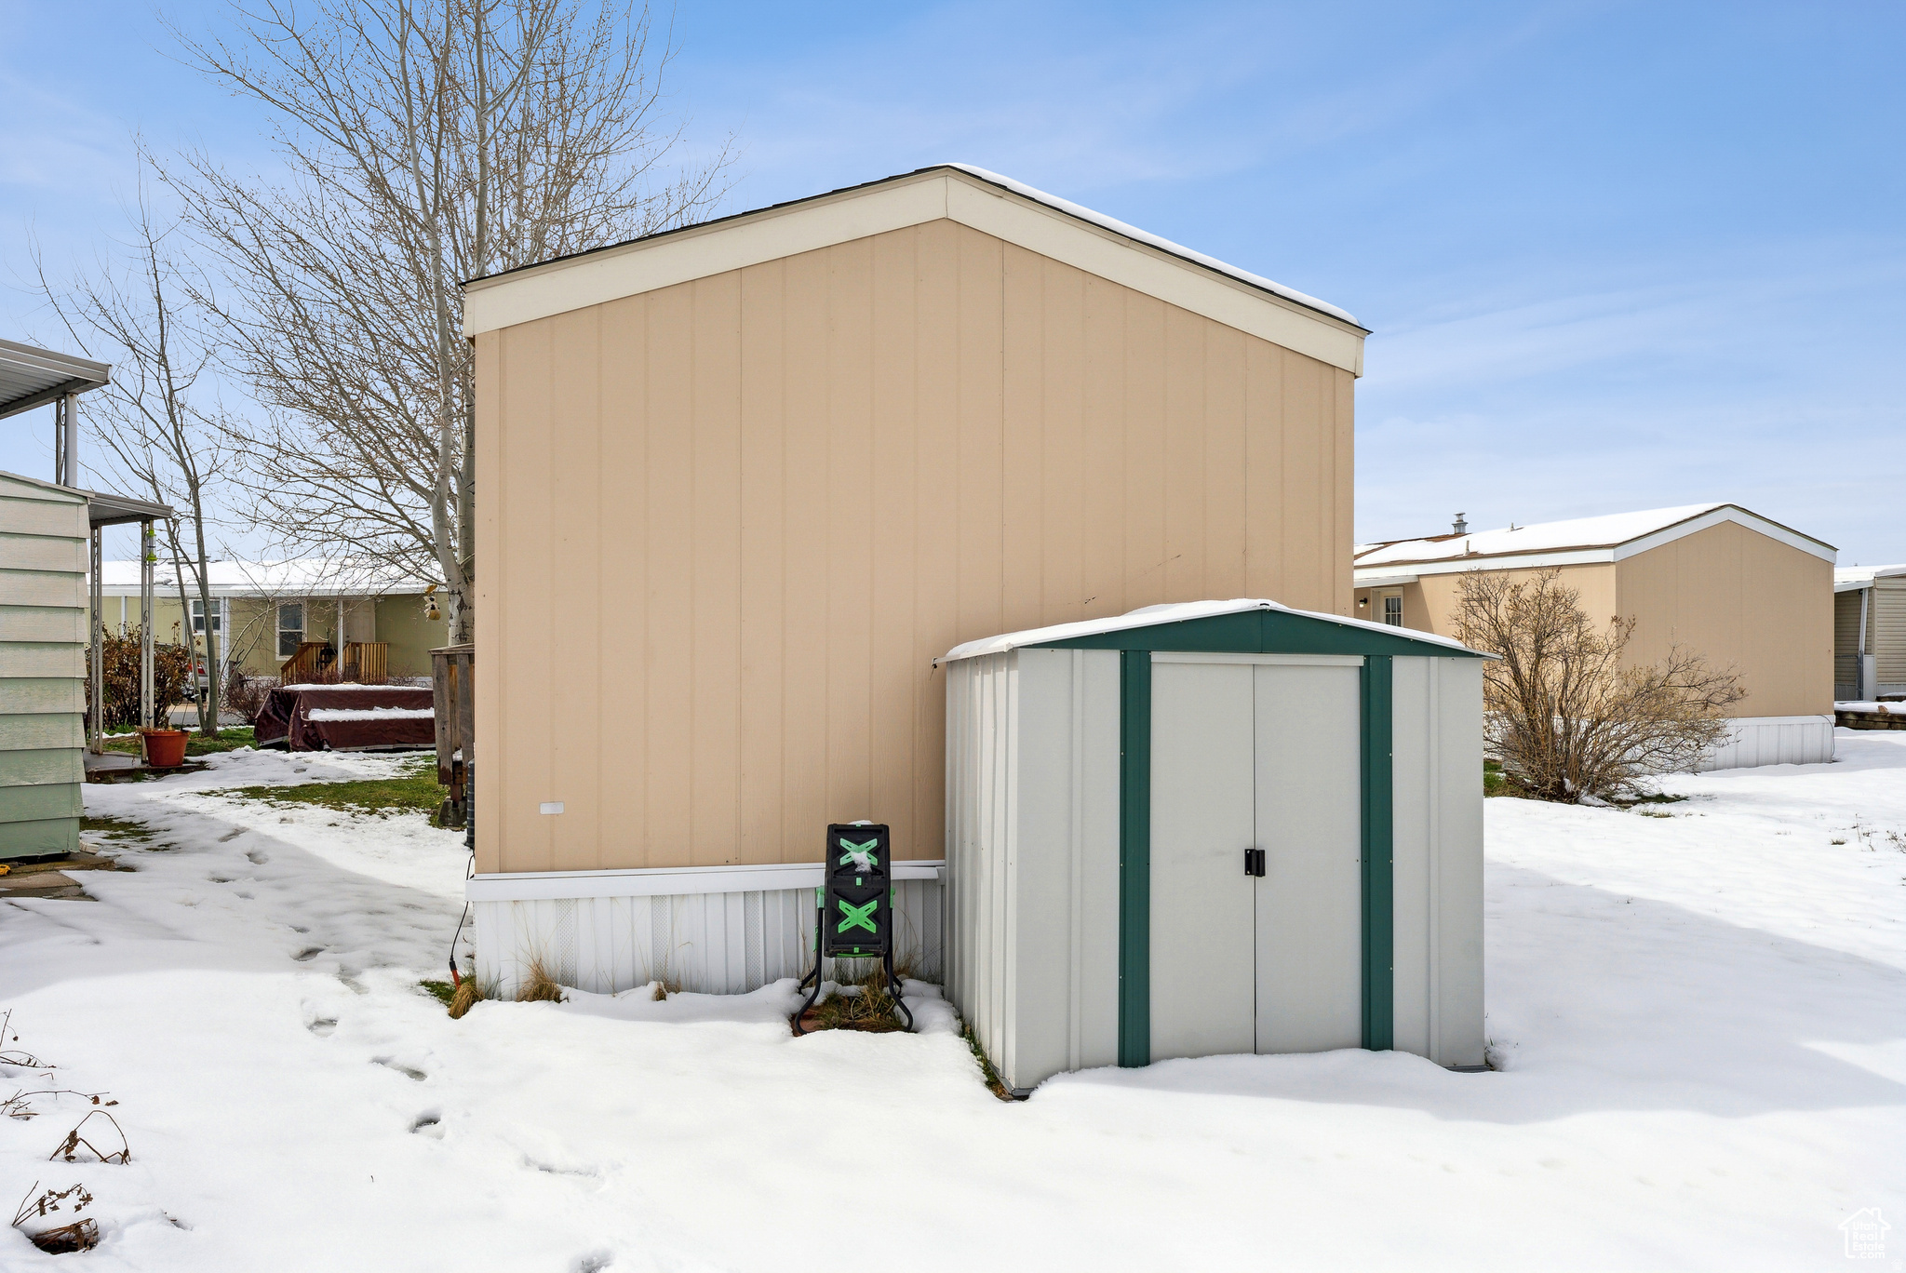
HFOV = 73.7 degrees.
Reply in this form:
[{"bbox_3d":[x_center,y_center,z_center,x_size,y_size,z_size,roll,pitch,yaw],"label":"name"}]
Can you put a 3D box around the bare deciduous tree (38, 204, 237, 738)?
[{"bbox_3d":[-11.304,-2.419,17.500,2.450,7.600,2.400,0,-1,-33],"label":"bare deciduous tree"}]

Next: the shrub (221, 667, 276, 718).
[{"bbox_3d":[-11.898,0.970,21.500,0.850,0.870,0.820,0,-1,-29],"label":"shrub"}]

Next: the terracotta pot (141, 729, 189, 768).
[{"bbox_3d":[-7.428,1.054,12.000,0.390,0.330,0.390,0,-1,-32],"label":"terracotta pot"}]

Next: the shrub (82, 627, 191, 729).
[{"bbox_3d":[-12.013,0.635,18.700,1.500,1.480,1.400,0,-1,-33],"label":"shrub"}]

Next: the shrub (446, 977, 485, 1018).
[{"bbox_3d":[-2.030,1.505,5.300,0.150,0.175,0.150,0,-1,-21],"label":"shrub"}]

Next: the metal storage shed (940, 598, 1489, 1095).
[{"bbox_3d":[0.936,0.750,5.108,1.818,1.668,1.434,1,-3,-10],"label":"metal storage shed"}]

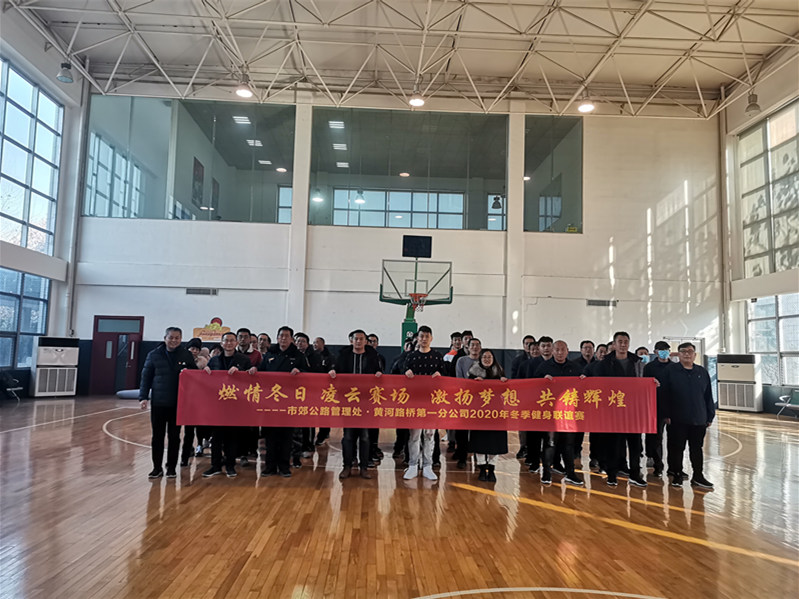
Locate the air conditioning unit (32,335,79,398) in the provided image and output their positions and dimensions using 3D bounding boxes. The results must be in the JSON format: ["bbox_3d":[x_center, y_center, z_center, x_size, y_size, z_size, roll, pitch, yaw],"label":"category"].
[{"bbox_3d":[-10.506,2.080,18.307,0.530,1.786,1.107,-4,-8,44],"label":"air conditioning unit"}]

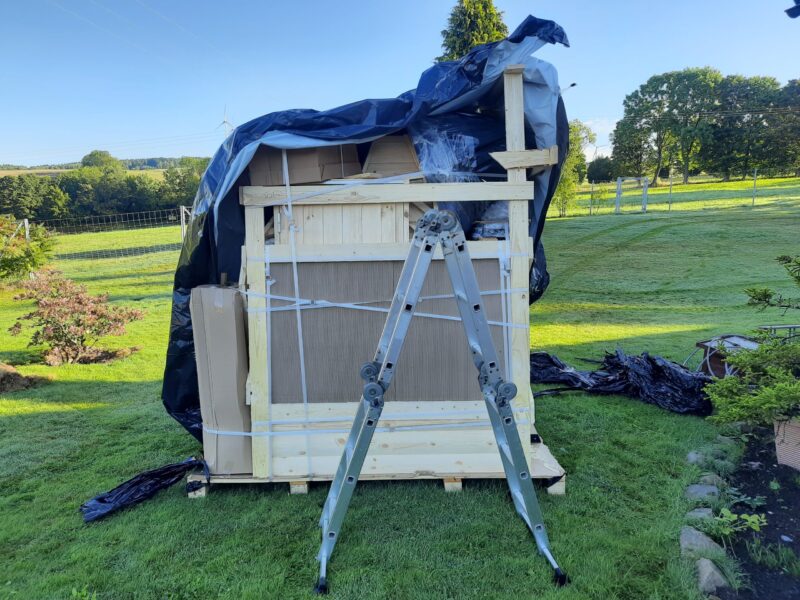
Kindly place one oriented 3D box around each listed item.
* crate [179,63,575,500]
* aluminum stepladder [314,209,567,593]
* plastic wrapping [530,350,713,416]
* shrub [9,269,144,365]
[{"bbox_3d":[-0.152,-0.129,3.823,2.230,2.440,1.200,-1,9,-1],"label":"crate"},{"bbox_3d":[0.160,0.408,2.771,1.120,1.680,0.680,-1,9,-4],"label":"aluminum stepladder"},{"bbox_3d":[2.039,0.656,5.410,1.750,0.370,0.800,5,10,32],"label":"plastic wrapping"},{"bbox_3d":[-3.628,0.190,6.593,1.500,1.080,1.400,-1,8,0],"label":"shrub"}]

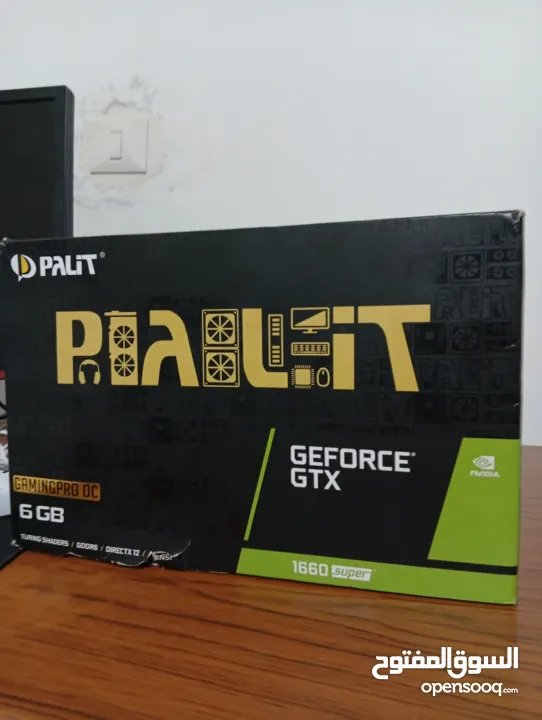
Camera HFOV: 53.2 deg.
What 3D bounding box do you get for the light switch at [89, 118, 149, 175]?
[{"bbox_3d":[-0.235,-0.329,0.835,0.087,0.086,0.014,0,2,5],"label":"light switch"}]

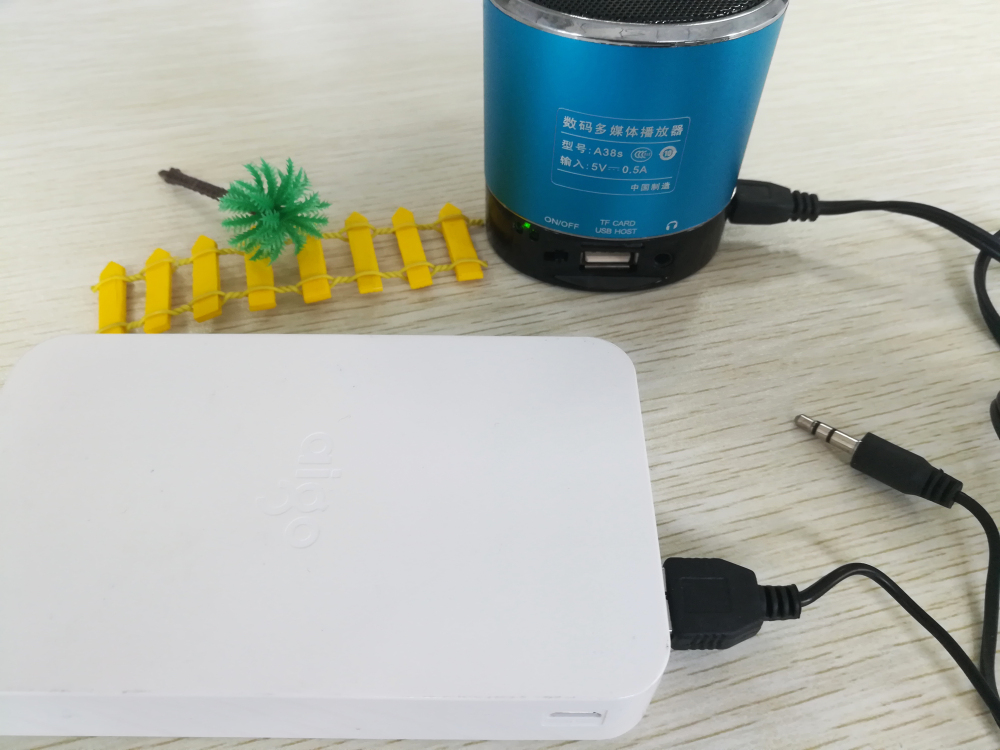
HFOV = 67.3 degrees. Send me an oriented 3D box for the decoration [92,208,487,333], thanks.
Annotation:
[{"bbox_3d":[-0.056,-0.030,0.209,0.110,0.005,0.040,-11,51,-9],"label":"decoration"}]

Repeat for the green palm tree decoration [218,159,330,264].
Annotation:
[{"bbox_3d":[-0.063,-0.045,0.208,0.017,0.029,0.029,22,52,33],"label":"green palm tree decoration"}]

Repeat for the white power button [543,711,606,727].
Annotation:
[{"bbox_3d":[0.012,0.055,0.123,0.010,0.008,0.003,0,50,0],"label":"white power button"}]

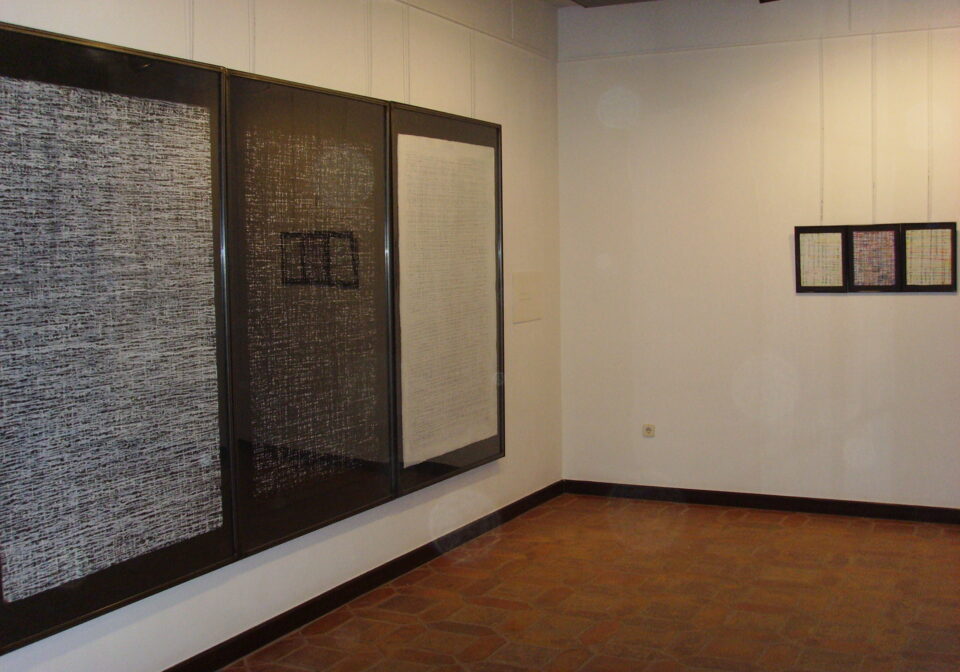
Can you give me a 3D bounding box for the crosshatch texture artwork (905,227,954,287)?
[{"bbox_3d":[2.513,-0.438,6.052,0.278,0.365,0.030,1,5,23],"label":"crosshatch texture artwork"}]

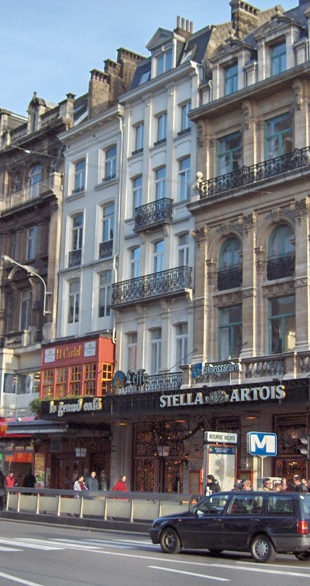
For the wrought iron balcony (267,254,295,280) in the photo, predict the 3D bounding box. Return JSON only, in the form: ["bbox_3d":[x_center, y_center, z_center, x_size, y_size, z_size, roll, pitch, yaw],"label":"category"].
[{"bbox_3d":[4.987,-0.994,34.510,0.200,0.906,1.407,11,-15,-40],"label":"wrought iron balcony"}]

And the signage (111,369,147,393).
[{"bbox_3d":[-1.131,3.915,39.602,0.150,0.838,2.492,11,-15,-39],"label":"signage"}]

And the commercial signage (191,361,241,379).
[{"bbox_3d":[2.485,3.142,36.053,0.150,0.680,2.870,12,-16,-40],"label":"commercial signage"}]

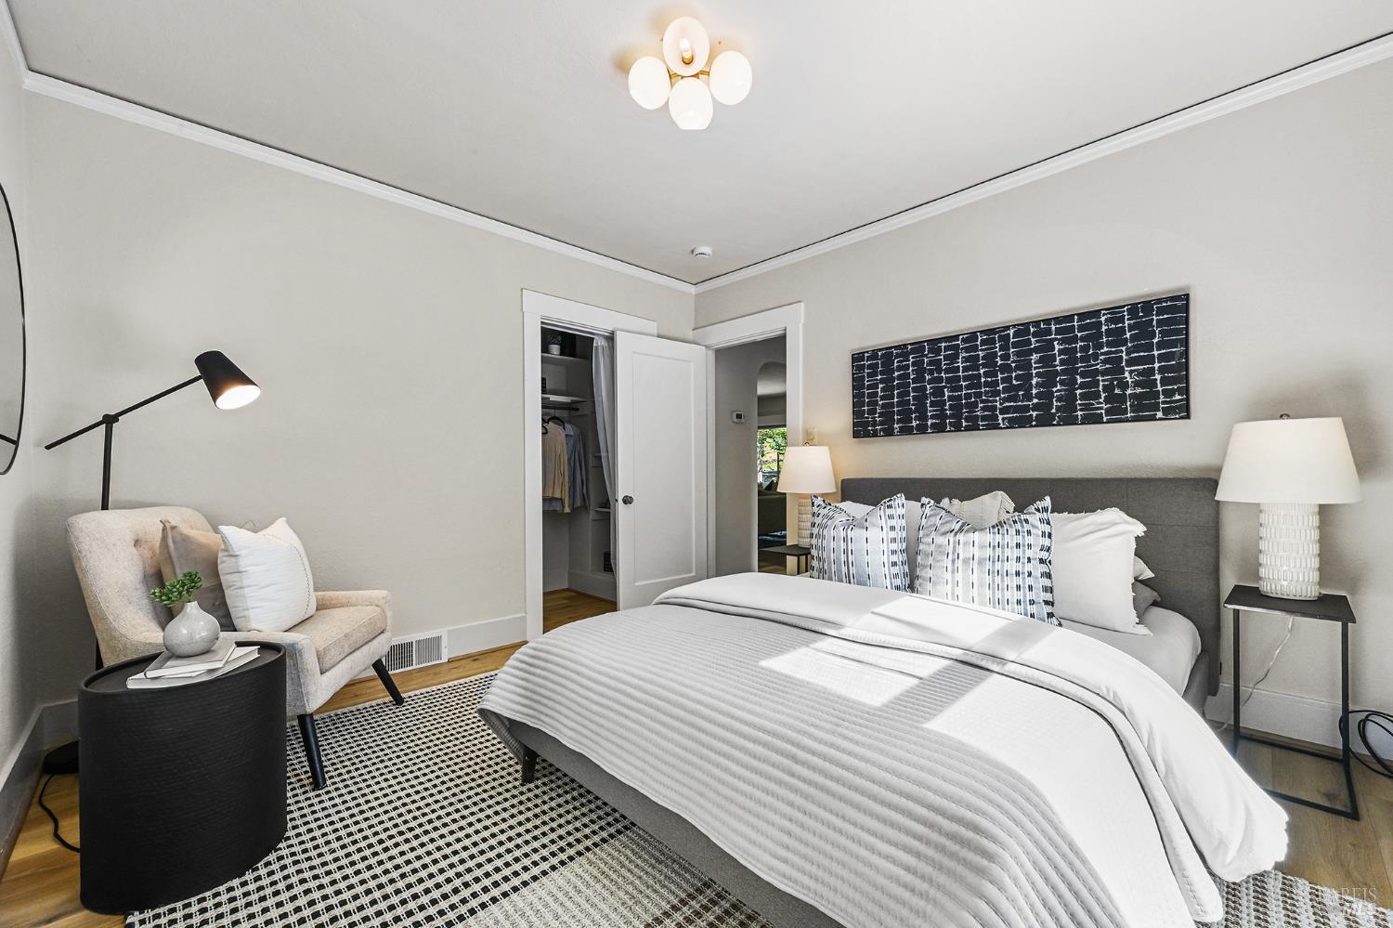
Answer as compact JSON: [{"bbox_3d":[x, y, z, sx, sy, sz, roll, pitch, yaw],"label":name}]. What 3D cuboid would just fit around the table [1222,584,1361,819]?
[{"bbox_3d":[2.029,0.767,1.866,0.445,0.590,0.285,-1,0,-44],"label":"table"}]

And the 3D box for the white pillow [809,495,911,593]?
[{"bbox_3d":[0.756,0.364,2.550,0.500,0.460,0.170,-1,-16,45],"label":"white pillow"}]

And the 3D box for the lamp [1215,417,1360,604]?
[{"bbox_3d":[2.098,0.149,1.933,0.350,0.645,0.350,-1,0,-44],"label":"lamp"}]

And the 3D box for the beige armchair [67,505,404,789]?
[{"bbox_3d":[-1.677,0.626,2.088,0.785,0.930,0.690,-1,0,-8],"label":"beige armchair"}]

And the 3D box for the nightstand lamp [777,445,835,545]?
[{"bbox_3d":[0.660,0.185,3.245,0.350,0.625,0.350,-1,0,0],"label":"nightstand lamp"}]

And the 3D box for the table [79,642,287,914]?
[{"bbox_3d":[-1.397,0.818,1.505,0.420,0.530,0.420,0,-1,-45],"label":"table"}]

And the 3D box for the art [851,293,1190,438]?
[{"bbox_3d":[1.522,-0.433,2.815,0.040,0.520,1.540,-1,0,-44],"label":"art"}]

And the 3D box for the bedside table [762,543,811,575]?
[{"bbox_3d":[0.633,0.791,3.215,0.445,0.590,0.285,-1,0,-44],"label":"bedside table"}]

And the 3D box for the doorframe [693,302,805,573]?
[{"bbox_3d":[0.395,0.001,4.051,0.140,2.185,1.045,-1,0,-44],"label":"doorframe"}]

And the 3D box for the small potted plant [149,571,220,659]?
[{"bbox_3d":[-1.415,0.413,1.495,0.150,0.230,0.120,0,-1,-43],"label":"small potted plant"}]

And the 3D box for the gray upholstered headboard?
[{"bbox_3d":[1.479,0.494,2.701,0.090,0.830,1.641,0,-1,-45],"label":"gray upholstered headboard"}]

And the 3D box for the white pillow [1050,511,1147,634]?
[{"bbox_3d":[1.438,0.394,2.197,0.610,0.470,0.190,-1,-25,46],"label":"white pillow"}]

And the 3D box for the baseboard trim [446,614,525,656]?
[{"bbox_3d":[-1.204,1.006,3.151,0.464,0.173,0.022,0,-1,-45],"label":"baseboard trim"}]

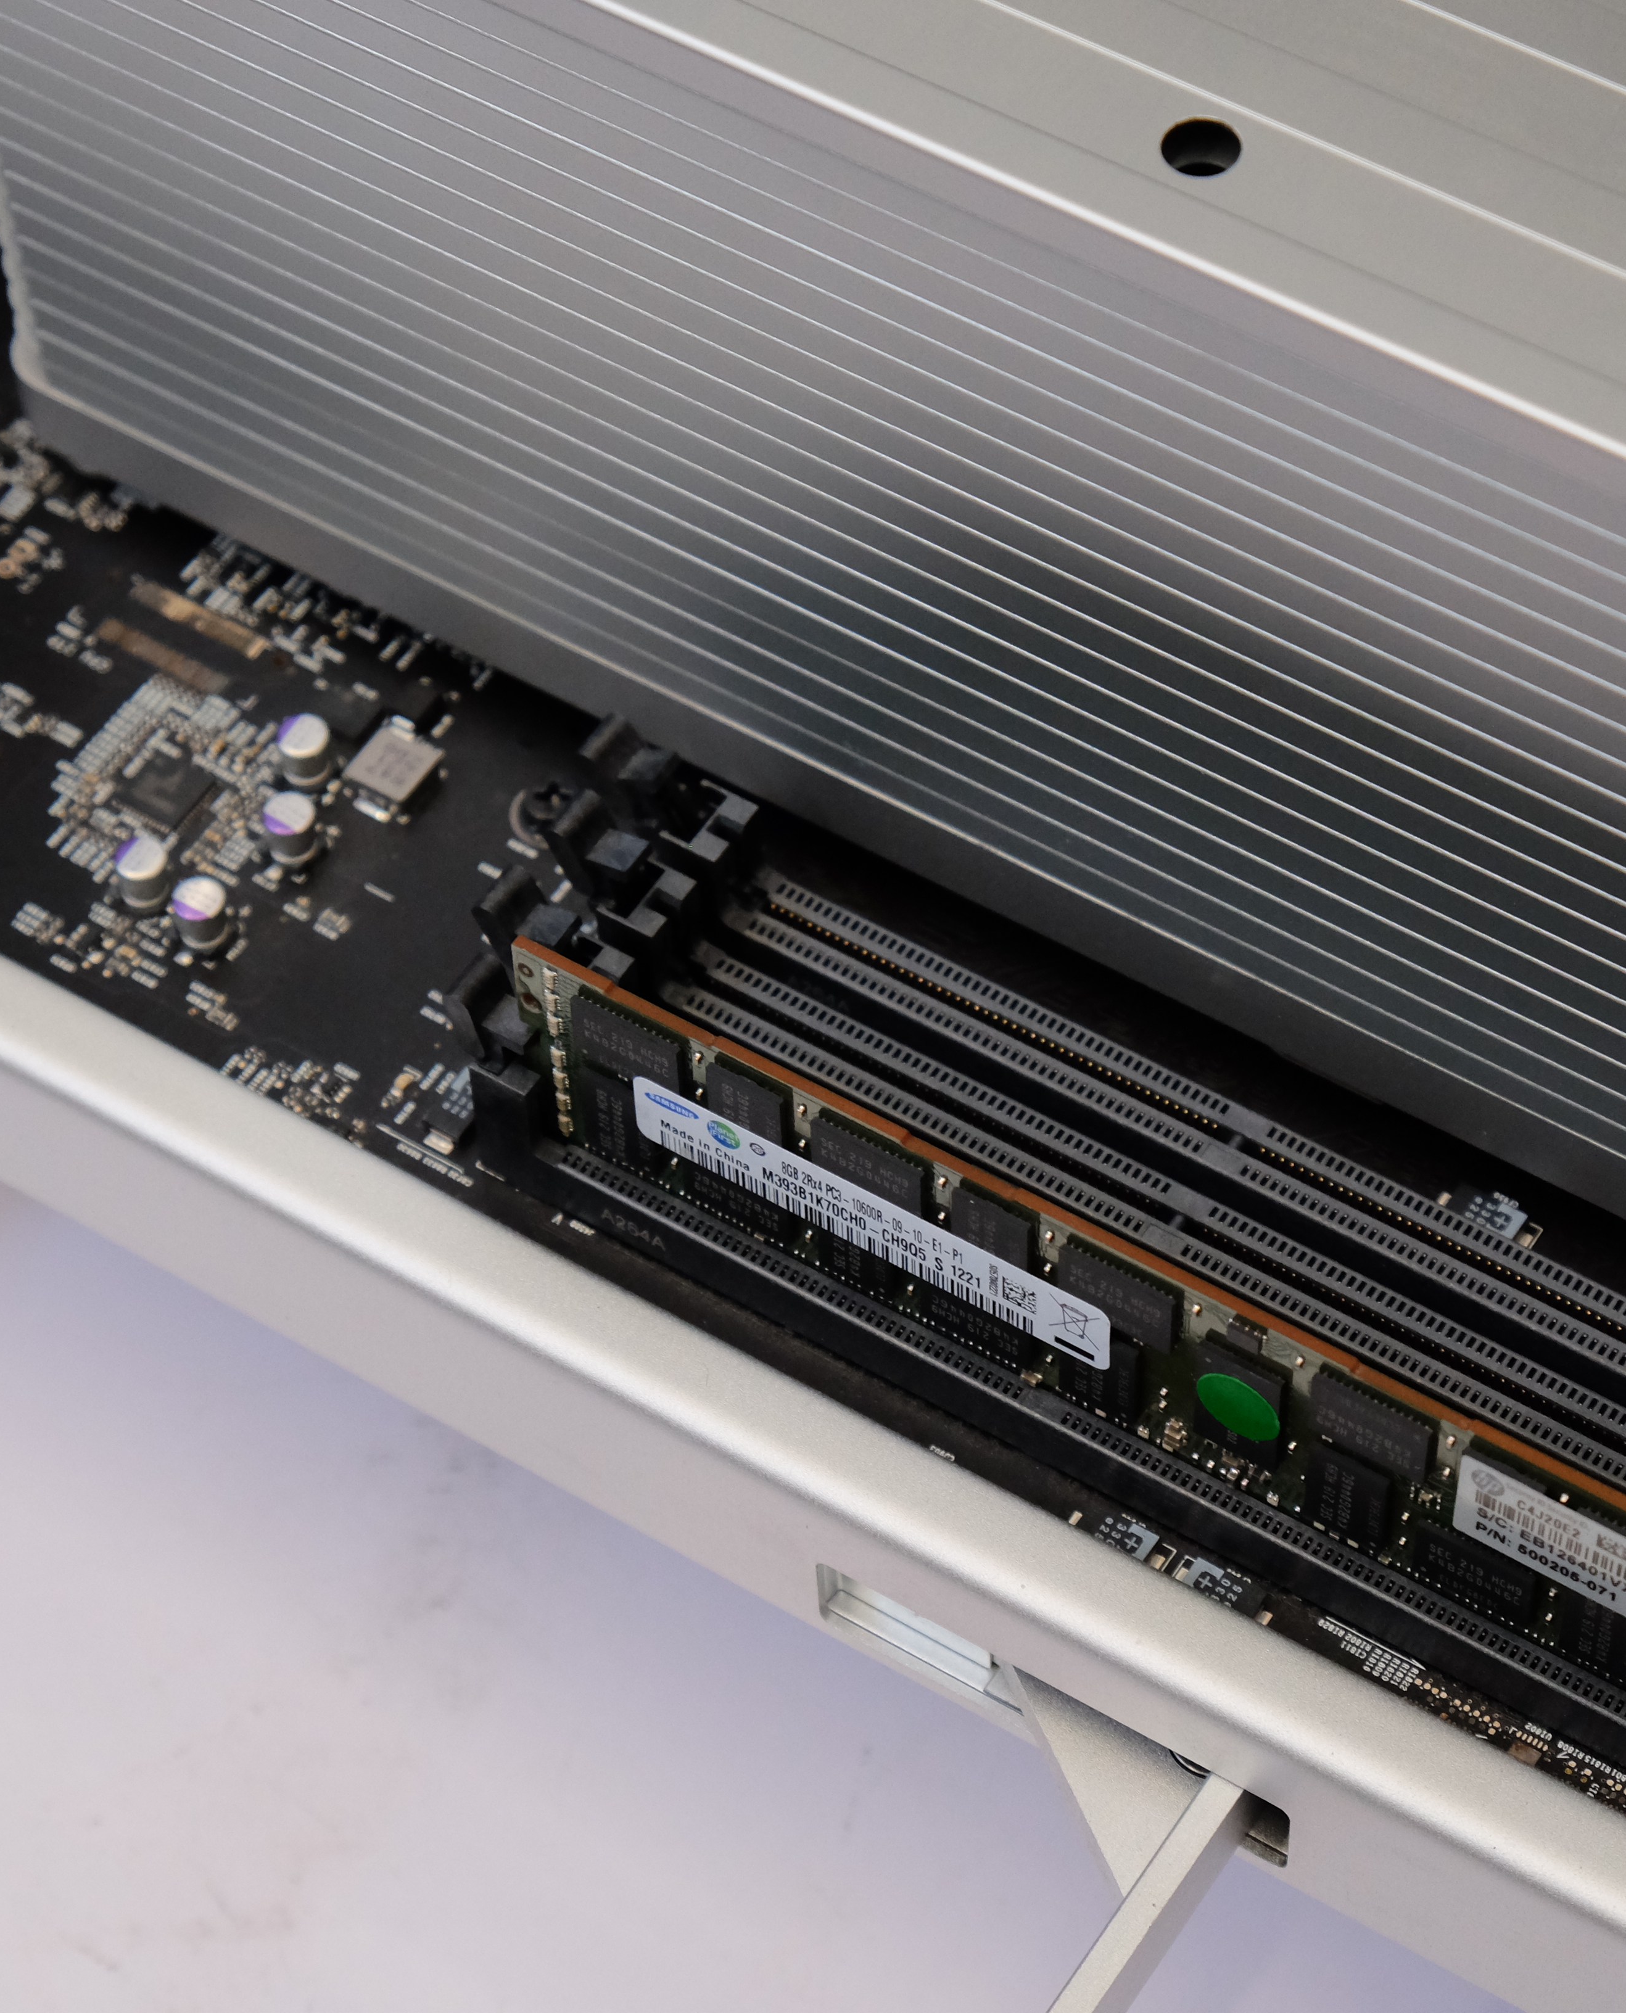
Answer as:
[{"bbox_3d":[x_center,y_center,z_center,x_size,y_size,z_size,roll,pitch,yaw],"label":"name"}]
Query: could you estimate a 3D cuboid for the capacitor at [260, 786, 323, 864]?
[{"bbox_3d":[-0.049,-0.016,0.529,0.005,0.005,0.005,-1,53,1],"label":"capacitor"}]

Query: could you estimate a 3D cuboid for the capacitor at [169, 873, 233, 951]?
[{"bbox_3d":[-0.057,-0.008,0.523,0.005,0.005,0.005,-1,53,1],"label":"capacitor"}]

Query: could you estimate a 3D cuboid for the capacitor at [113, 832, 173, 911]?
[{"bbox_3d":[-0.063,-0.012,0.526,0.005,0.005,0.005,-1,53,1],"label":"capacitor"}]

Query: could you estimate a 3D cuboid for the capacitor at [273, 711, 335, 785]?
[{"bbox_3d":[-0.048,-0.024,0.535,0.005,0.005,0.005,-1,53,1],"label":"capacitor"}]

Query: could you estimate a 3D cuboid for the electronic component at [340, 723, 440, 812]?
[{"bbox_3d":[-0.040,-0.022,0.535,0.007,0.003,0.007,27,58,20],"label":"electronic component"}]

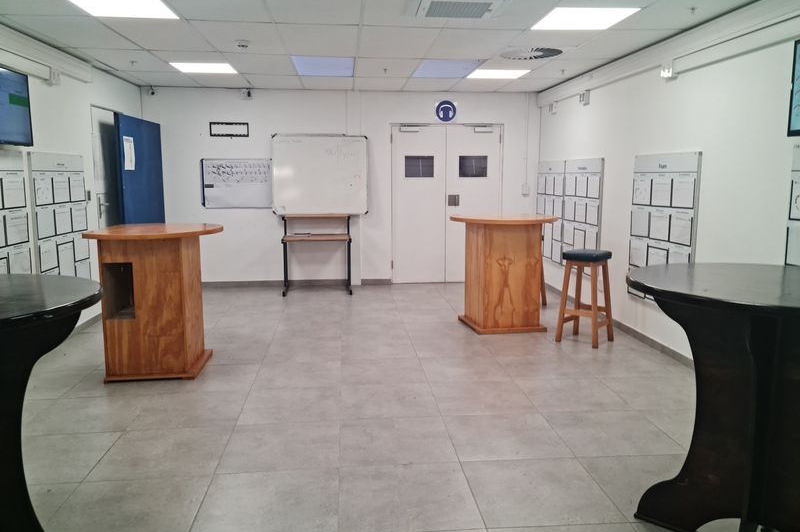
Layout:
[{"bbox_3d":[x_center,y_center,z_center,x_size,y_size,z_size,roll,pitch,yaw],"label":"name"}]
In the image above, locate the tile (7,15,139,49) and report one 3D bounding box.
[{"bbox_3d":[-2.428,-1.766,4.805,0.600,0.018,1.200,-1,8,-5],"label":"tile"}]

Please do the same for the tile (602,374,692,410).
[{"bbox_3d":[1.729,0.849,4.165,0.600,0.012,0.600,-1,8,-5],"label":"tile"}]

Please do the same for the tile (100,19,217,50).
[{"bbox_3d":[-1.826,-1.765,4.848,0.600,0.015,1.200,-1,8,-5],"label":"tile"}]

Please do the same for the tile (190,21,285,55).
[{"bbox_3d":[-1.240,-1.799,4.930,0.605,0.020,1.195,-1,8,-5],"label":"tile"}]

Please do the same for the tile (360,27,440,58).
[{"bbox_3d":[-0.035,-1.813,5.041,0.605,0.020,1.195,-1,8,-5],"label":"tile"}]

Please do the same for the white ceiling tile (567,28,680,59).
[{"bbox_3d":[1.747,-1.833,5.206,0.556,0.020,1.195,-1,8,-5],"label":"white ceiling tile"}]

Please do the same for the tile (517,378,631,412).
[{"bbox_3d":[1.121,0.854,4.111,0.600,0.012,0.600,-1,8,-5],"label":"tile"}]

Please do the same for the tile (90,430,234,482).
[{"bbox_3d":[-1.222,0.973,3.271,0.600,0.012,0.600,-1,8,-5],"label":"tile"}]

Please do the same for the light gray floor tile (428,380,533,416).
[{"bbox_3d":[0.519,0.861,4.057,0.600,0.012,0.600,-1,8,-5],"label":"light gray floor tile"}]

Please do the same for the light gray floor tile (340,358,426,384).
[{"bbox_3d":[-0.132,0.776,4.535,0.600,0.012,0.600,-1,8,-5],"label":"light gray floor tile"}]

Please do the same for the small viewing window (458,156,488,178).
[{"bbox_3d":[0.947,-1.273,8.025,0.370,0.268,0.030,-1,8,-5],"label":"small viewing window"}]

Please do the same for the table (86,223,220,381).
[{"bbox_3d":[-1.772,0.247,4.596,0.940,1.030,0.940,-1,8,-5],"label":"table"}]

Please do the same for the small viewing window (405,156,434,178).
[{"bbox_3d":[0.259,-1.278,8.057,0.377,0.268,0.040,-1,8,-5],"label":"small viewing window"}]

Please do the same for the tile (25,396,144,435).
[{"bbox_3d":[-1.870,0.888,3.790,0.600,0.012,0.600,-1,8,-5],"label":"tile"}]

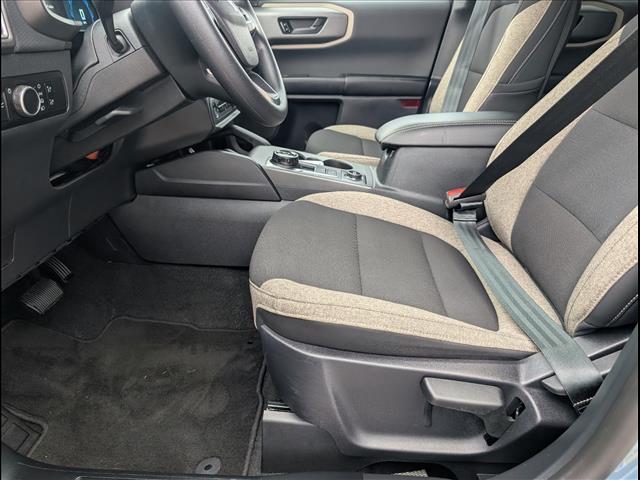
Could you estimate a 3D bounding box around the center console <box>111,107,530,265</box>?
[{"bbox_3d":[0.008,-0.143,1.172,0.980,0.370,0.270,1,26,3],"label":"center console"}]

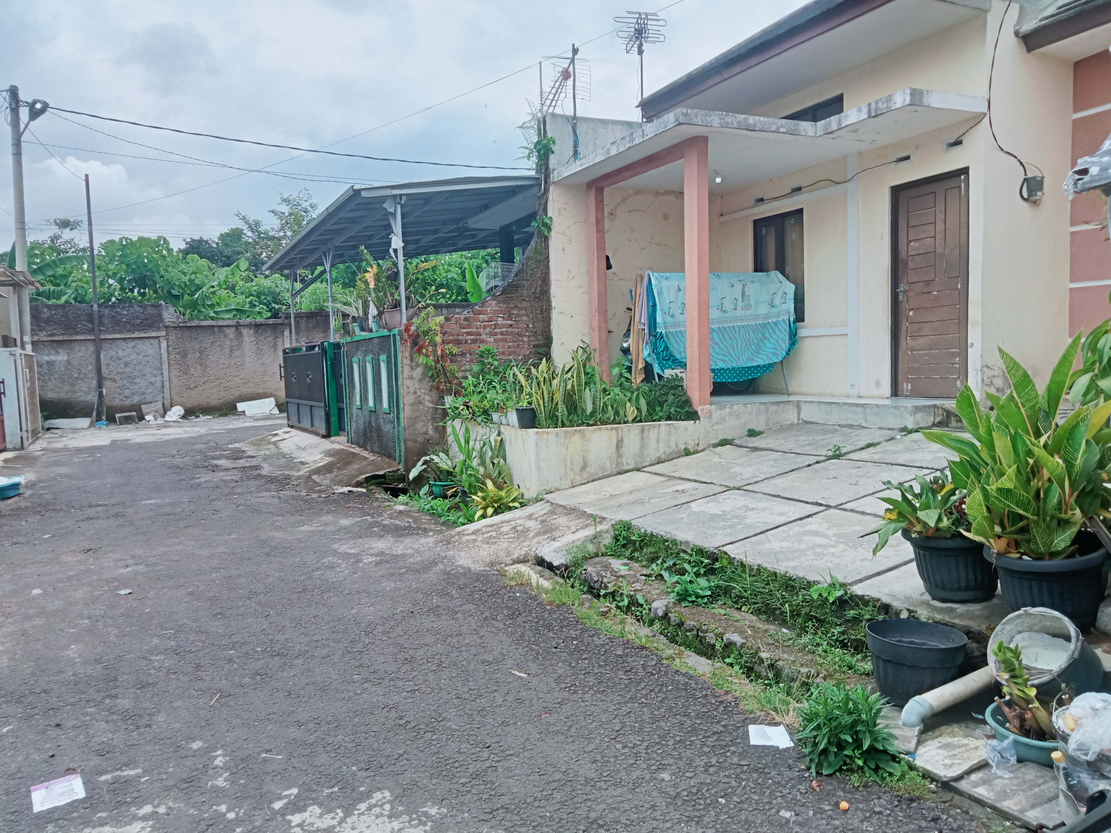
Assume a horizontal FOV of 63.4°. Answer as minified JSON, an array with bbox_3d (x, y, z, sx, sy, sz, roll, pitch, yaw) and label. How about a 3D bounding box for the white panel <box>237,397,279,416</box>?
[{"bbox_3d":[-7.443,-0.250,22.500,1.040,0.450,0.150,-3,5,-24],"label":"white panel"}]

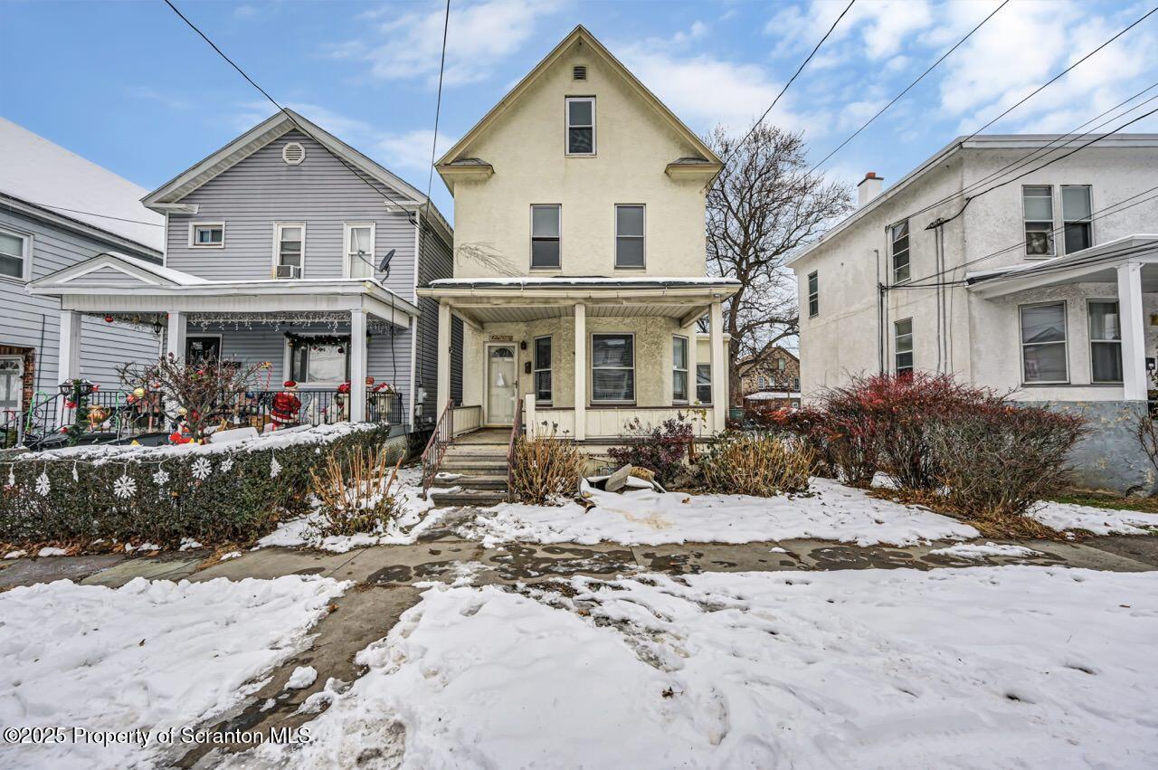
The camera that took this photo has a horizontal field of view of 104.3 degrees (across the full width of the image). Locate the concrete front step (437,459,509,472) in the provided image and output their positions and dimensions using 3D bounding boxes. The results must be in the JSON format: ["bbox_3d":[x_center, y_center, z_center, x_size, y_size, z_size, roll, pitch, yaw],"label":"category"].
[{"bbox_3d":[-1.900,1.569,8.312,1.340,0.190,0.310,0,-2,0],"label":"concrete front step"}]

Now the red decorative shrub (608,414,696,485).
[{"bbox_3d":[1.350,1.249,8.305,1.600,1.400,1.250,0,-2,0],"label":"red decorative shrub"}]

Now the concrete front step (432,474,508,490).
[{"bbox_3d":[-1.900,1.752,8.004,1.360,0.190,0.310,0,-2,0],"label":"concrete front step"}]

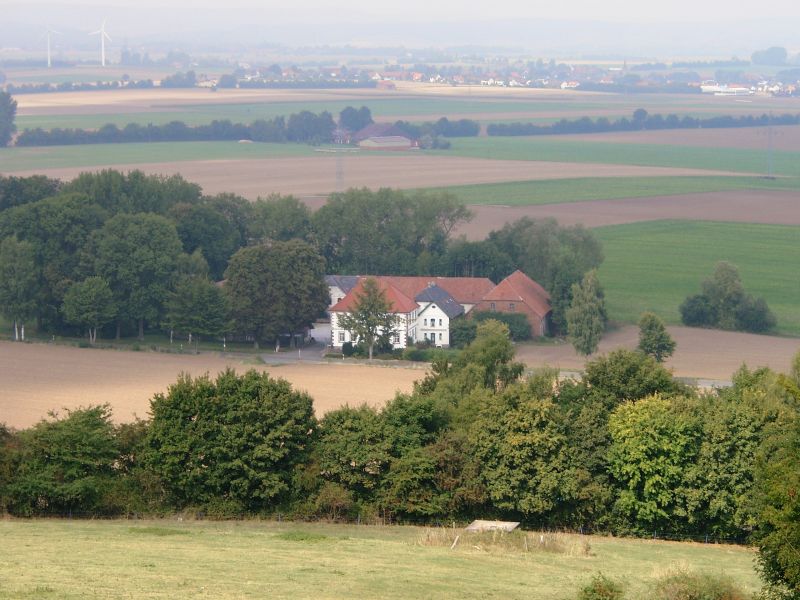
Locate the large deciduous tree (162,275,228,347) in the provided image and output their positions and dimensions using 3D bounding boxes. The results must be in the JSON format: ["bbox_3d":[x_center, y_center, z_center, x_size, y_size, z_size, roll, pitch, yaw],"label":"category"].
[{"bbox_3d":[-40.769,2.304,463.000,13.500,13.600,12.500,0,7,0],"label":"large deciduous tree"}]

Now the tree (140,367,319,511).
[{"bbox_3d":[-16.968,13.982,230.000,16.600,13.800,14.500,0,7,0],"label":"tree"}]

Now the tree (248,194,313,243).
[{"bbox_3d":[-29.473,-16.401,570.000,15.700,21.000,15.000,0,7,0],"label":"tree"}]

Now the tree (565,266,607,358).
[{"bbox_3d":[36.072,2.418,447.000,7.700,16.800,7.500,0,7,0],"label":"tree"}]

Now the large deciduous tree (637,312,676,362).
[{"bbox_3d":[48.501,7.091,437.000,7.500,9.300,7.300,0,7,0],"label":"large deciduous tree"}]

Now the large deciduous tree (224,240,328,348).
[{"bbox_3d":[-24.581,-1.095,460.000,20.500,21.000,18.500,0,7,0],"label":"large deciduous tree"}]

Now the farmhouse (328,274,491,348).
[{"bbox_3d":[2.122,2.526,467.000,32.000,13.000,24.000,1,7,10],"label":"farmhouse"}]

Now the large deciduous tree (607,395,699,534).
[{"bbox_3d":[24.255,15.802,222.000,8.800,13.200,8.800,0,7,0],"label":"large deciduous tree"}]

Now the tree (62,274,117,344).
[{"bbox_3d":[-62.405,2.003,463.000,11.200,13.400,10.800,0,7,0],"label":"tree"}]

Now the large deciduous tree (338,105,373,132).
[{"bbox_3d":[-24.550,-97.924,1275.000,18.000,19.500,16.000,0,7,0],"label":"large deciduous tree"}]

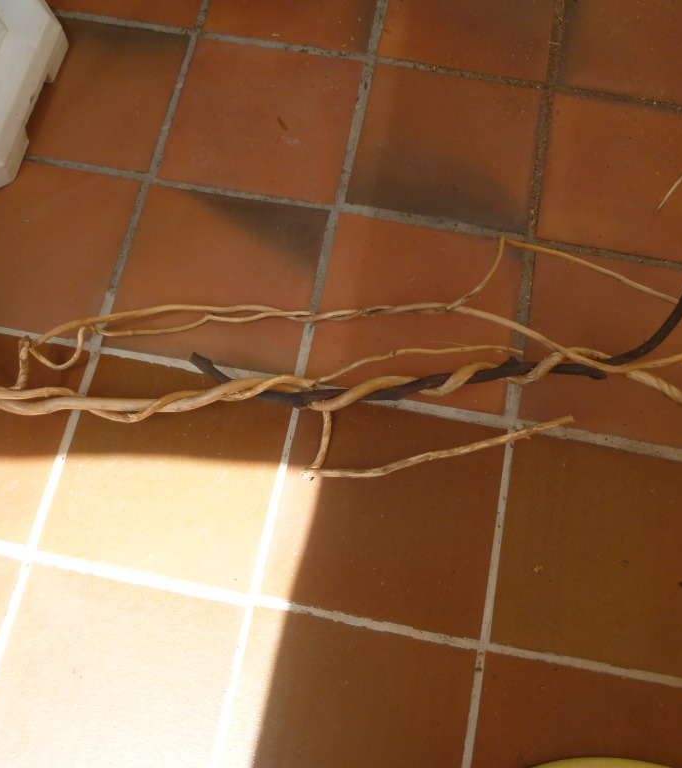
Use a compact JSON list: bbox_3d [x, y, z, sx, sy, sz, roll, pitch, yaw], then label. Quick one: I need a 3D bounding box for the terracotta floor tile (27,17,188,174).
[{"bbox_3d":[-0.430,-0.498,1.408,0.289,0.012,0.286,10,69,3],"label":"terracotta floor tile"}]

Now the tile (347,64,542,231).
[{"bbox_3d":[0.176,-0.393,1.372,0.289,0.012,0.286,10,69,3],"label":"tile"}]

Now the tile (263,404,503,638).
[{"bbox_3d":[0.062,0.177,1.147,0.289,0.012,0.286,10,69,3],"label":"tile"}]

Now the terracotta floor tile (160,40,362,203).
[{"bbox_3d":[-0.128,-0.444,1.389,0.289,0.012,0.286,10,69,3],"label":"terracotta floor tile"}]

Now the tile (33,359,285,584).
[{"bbox_3d":[-0.241,0.117,1.167,0.289,0.012,0.286,10,69,3],"label":"tile"}]

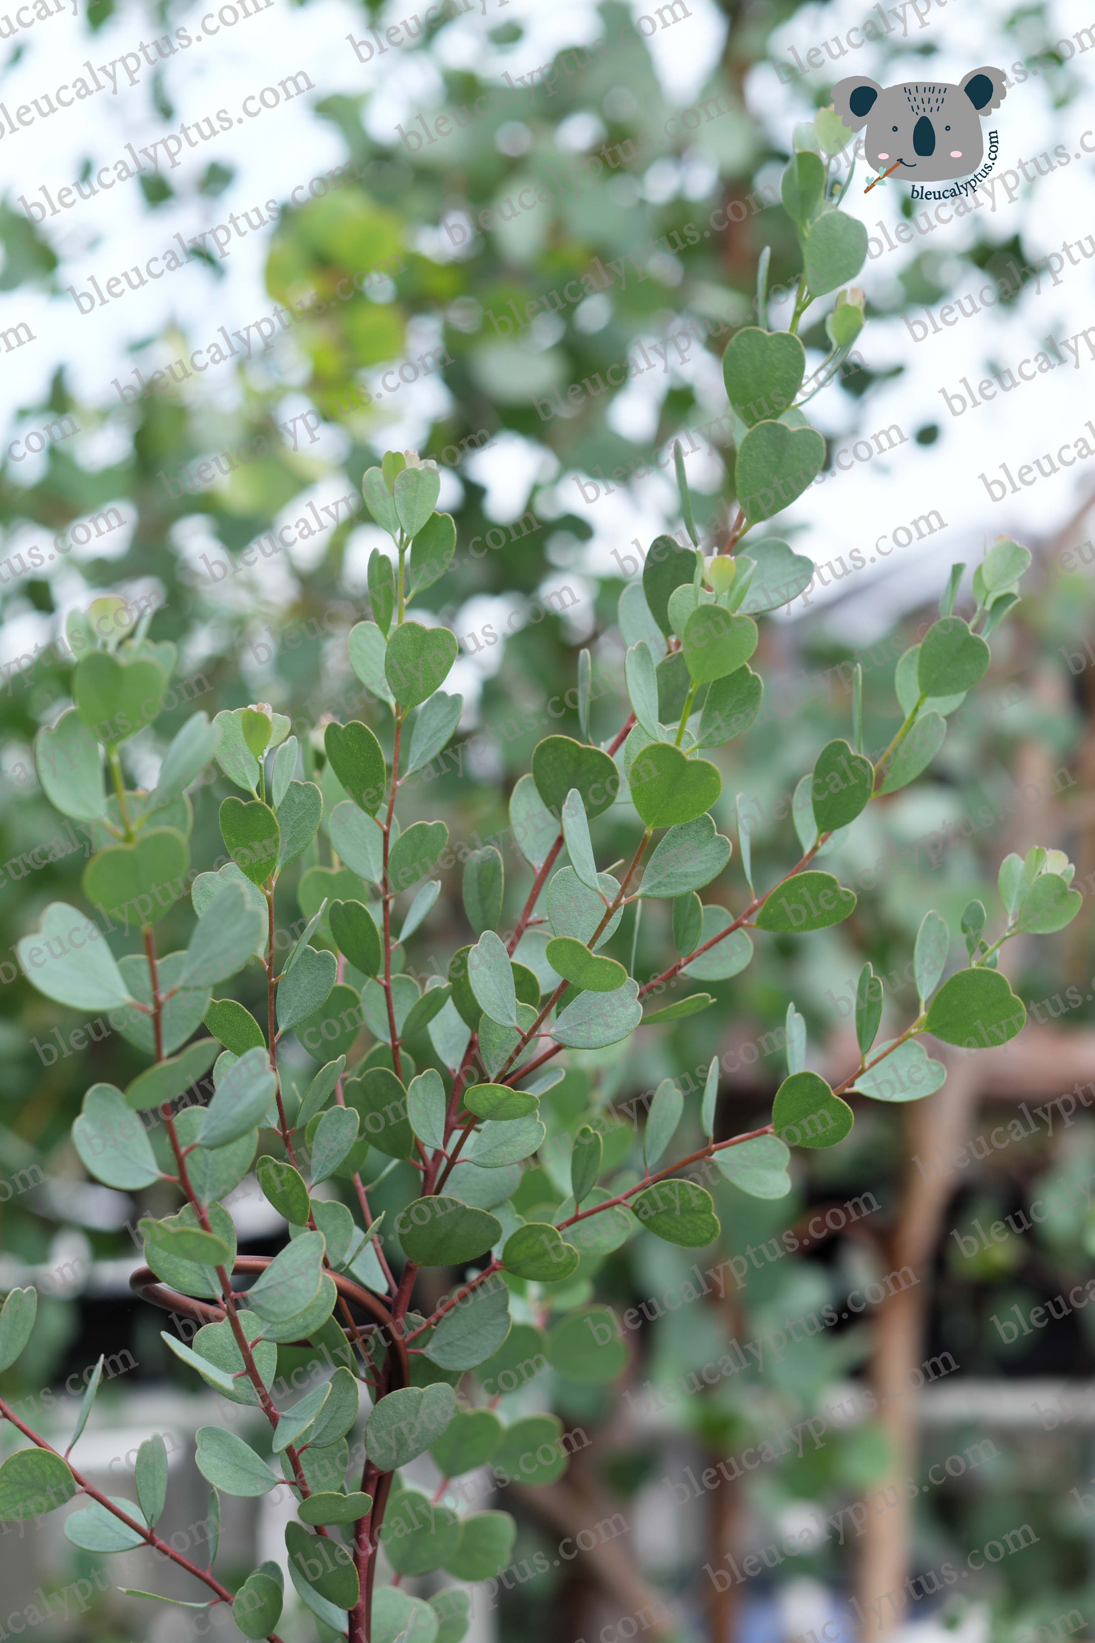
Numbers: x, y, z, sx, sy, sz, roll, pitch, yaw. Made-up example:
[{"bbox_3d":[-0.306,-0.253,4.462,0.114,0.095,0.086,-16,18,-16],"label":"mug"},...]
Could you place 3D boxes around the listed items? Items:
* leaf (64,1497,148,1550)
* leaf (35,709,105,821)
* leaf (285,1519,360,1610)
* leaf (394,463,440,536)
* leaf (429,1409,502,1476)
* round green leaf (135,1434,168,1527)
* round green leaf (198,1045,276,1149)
[{"bbox_3d":[-0.133,0.210,1.150,0.025,0.004,0.022,21,40,18],"label":"leaf"},{"bbox_3d":[-0.117,-0.013,0.950,0.021,0.029,0.005,-26,0,-34],"label":"leaf"},{"bbox_3d":[-0.067,0.221,1.140,0.004,0.030,0.023,-37,11,-35],"label":"leaf"},{"bbox_3d":[-0.035,-0.086,1.020,0.013,0.019,0.004,6,0,-17],"label":"leaf"},{"bbox_3d":[-0.023,0.175,1.080,0.021,0.021,0.004,27,0,3],"label":"leaf"},{"bbox_3d":[-0.118,0.197,1.145,0.004,0.028,0.022,6,-7,-31],"label":"round green leaf"},{"bbox_3d":[-0.078,0.069,0.960,0.005,0.030,0.022,38,0,-42],"label":"round green leaf"}]

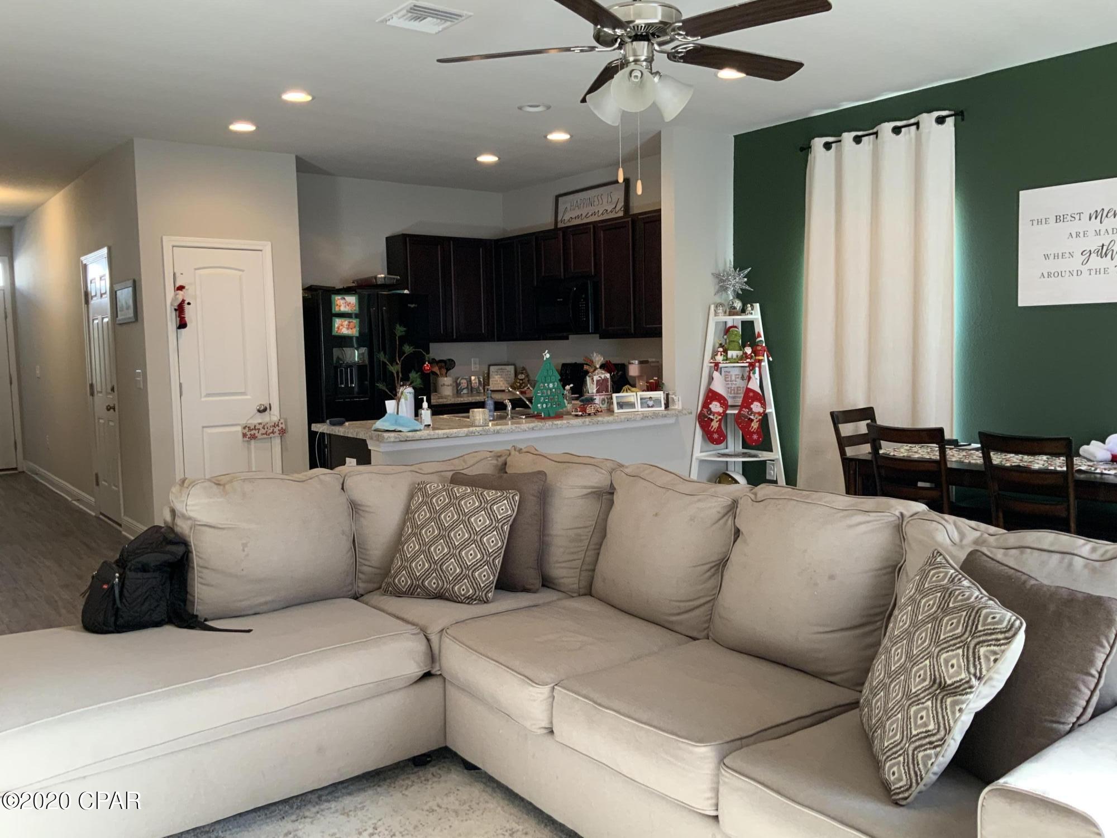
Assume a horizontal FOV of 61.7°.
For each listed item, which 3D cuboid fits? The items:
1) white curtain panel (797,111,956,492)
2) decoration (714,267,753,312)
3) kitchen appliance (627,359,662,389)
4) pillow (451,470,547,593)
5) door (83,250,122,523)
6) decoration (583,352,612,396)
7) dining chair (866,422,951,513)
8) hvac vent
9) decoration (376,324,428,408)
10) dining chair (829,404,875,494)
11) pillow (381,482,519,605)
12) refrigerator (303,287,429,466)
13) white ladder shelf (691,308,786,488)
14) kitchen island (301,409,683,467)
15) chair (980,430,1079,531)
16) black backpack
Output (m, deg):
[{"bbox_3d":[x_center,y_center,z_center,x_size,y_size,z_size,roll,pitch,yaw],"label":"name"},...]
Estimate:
[{"bbox_3d":[1.831,-0.440,5.452,0.110,2.450,1.040,-5,6,-37],"label":"white curtain panel"},{"bbox_3d":[1.178,-0.878,6.300,0.270,0.330,0.170,-1,5,8],"label":"decoration"},{"bbox_3d":[0.665,-0.261,6.741,0.280,0.310,0.125,-5,6,-37],"label":"kitchen appliance"},{"bbox_3d":[-0.226,0.426,3.530,0.420,0.440,0.140,1,-12,23],"label":"pillow"},{"bbox_3d":[-3.543,-0.226,7.330,0.060,2.060,0.830,-5,6,-37],"label":"door"},{"bbox_3d":[0.254,-0.291,6.050,0.160,0.280,0.140,-5,6,-37],"label":"decoration"},{"bbox_3d":[1.751,0.496,4.371,0.530,0.965,0.440,-5,6,-40],"label":"dining chair"},{"bbox_3d":[-0.561,-1.666,3.917,0.300,0.030,0.300,-5,6,-37],"label":"hvac vent"},{"bbox_3d":[-0.861,-0.268,5.170,0.260,0.500,0.210,-5,6,-37],"label":"decoration"},{"bbox_3d":[1.801,0.438,5.040,0.430,0.955,0.520,-5,6,-37],"label":"dining chair"},{"bbox_3d":[-0.406,0.465,3.579,0.450,0.450,0.160,6,-27,13],"label":"pillow"},{"bbox_3d":[-1.554,-0.084,7.292,0.890,1.770,0.820,-5,6,-37],"label":"refrigerator"},{"bbox_3d":[1.194,0.043,6.209,0.700,1.590,0.420,-1,5,8],"label":"white ladder shelf"},{"bbox_3d":[-0.254,0.444,5.699,2.210,0.935,0.880,-5,6,-37],"label":"kitchen island"},{"bbox_3d":[2.077,0.523,3.932,0.520,0.955,0.430,-5,6,-37],"label":"chair"},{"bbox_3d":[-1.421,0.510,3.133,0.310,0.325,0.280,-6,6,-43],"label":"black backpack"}]

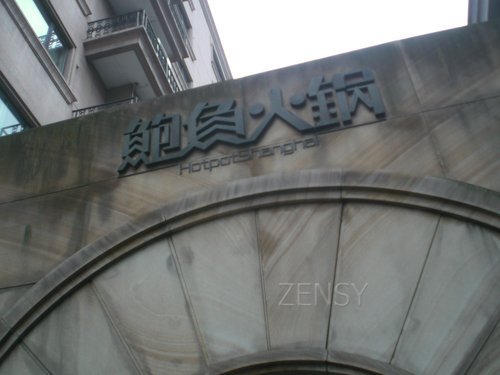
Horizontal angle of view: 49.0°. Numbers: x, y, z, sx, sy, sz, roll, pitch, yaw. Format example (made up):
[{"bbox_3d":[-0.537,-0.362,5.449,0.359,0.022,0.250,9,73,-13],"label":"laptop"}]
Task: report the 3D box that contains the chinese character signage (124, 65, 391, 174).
[{"bbox_3d":[-0.032,-0.437,3.718,1.804,0.554,0.055,-11,-39,9],"label":"chinese character signage"}]

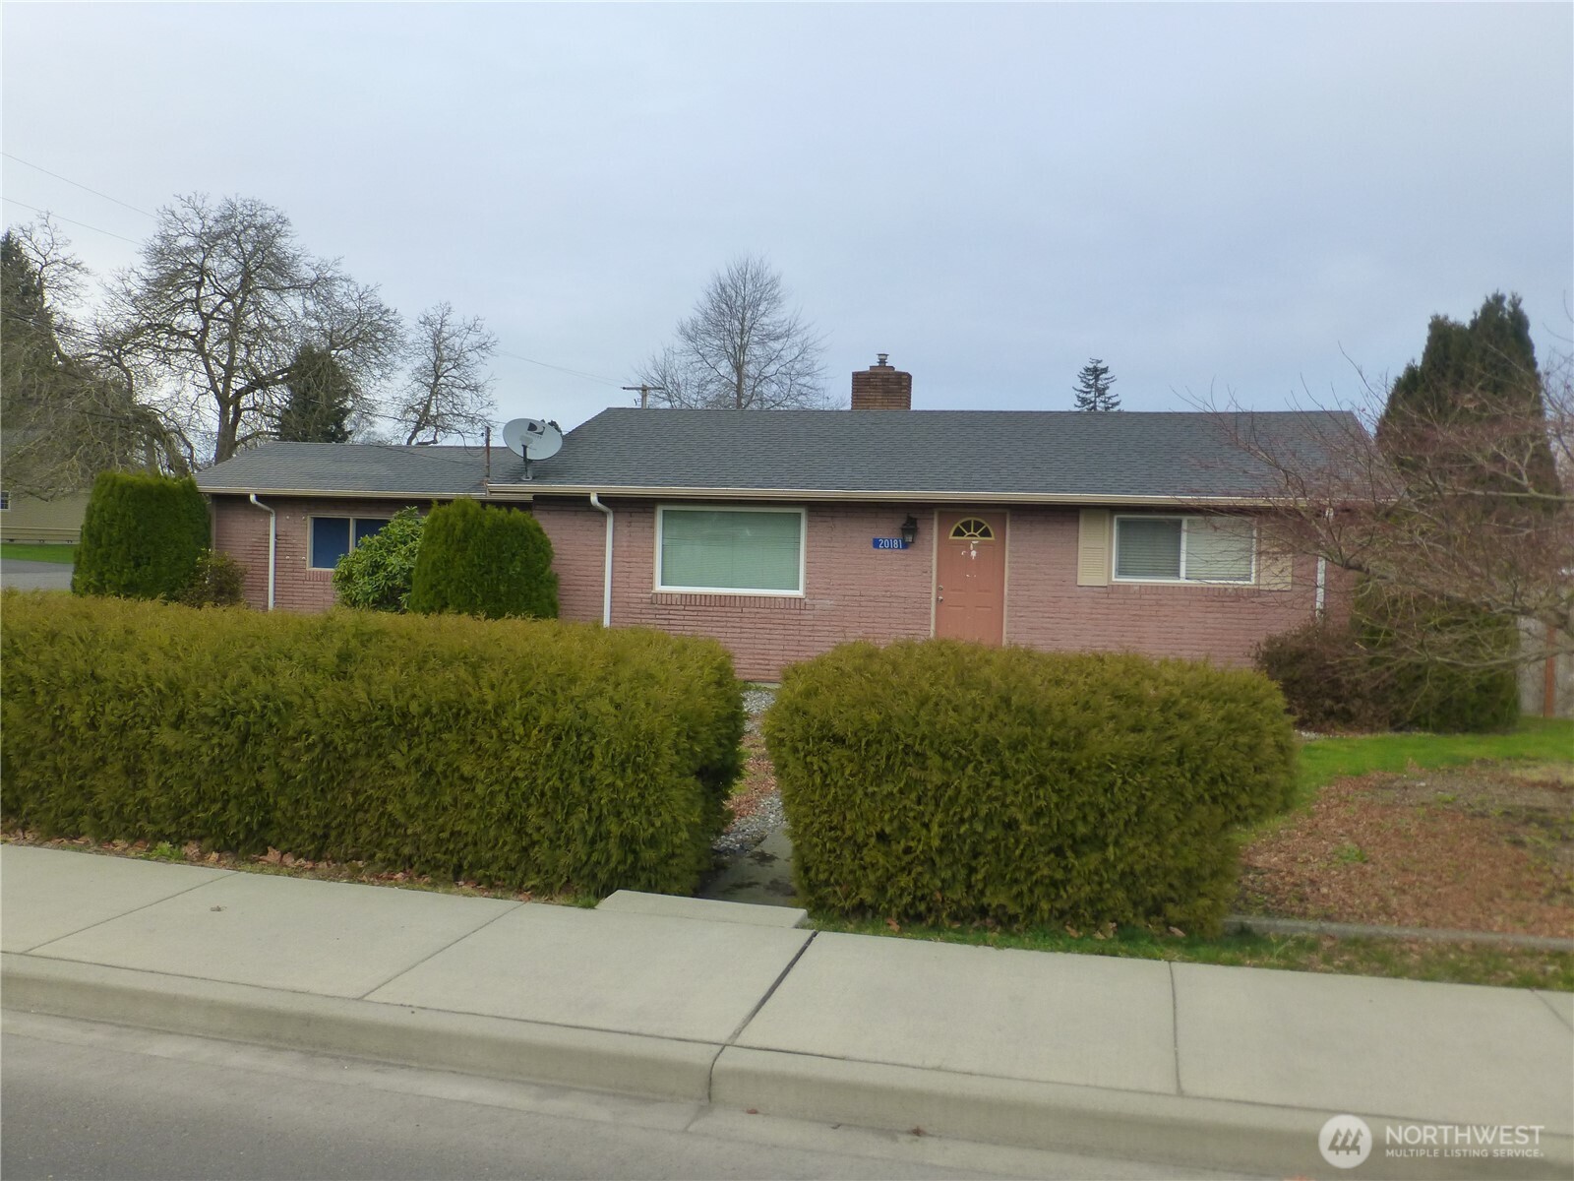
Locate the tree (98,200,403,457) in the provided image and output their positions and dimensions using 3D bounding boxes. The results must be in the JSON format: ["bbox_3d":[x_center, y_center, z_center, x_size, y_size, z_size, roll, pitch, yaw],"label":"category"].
[{"bbox_3d":[-17.892,-6.588,45.141,9.600,13.000,9.600,2,1,14],"label":"tree"}]

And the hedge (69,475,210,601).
[{"bbox_3d":[-10.640,-0.542,22.500,2.240,2.700,2.000,2,1,14],"label":"hedge"}]

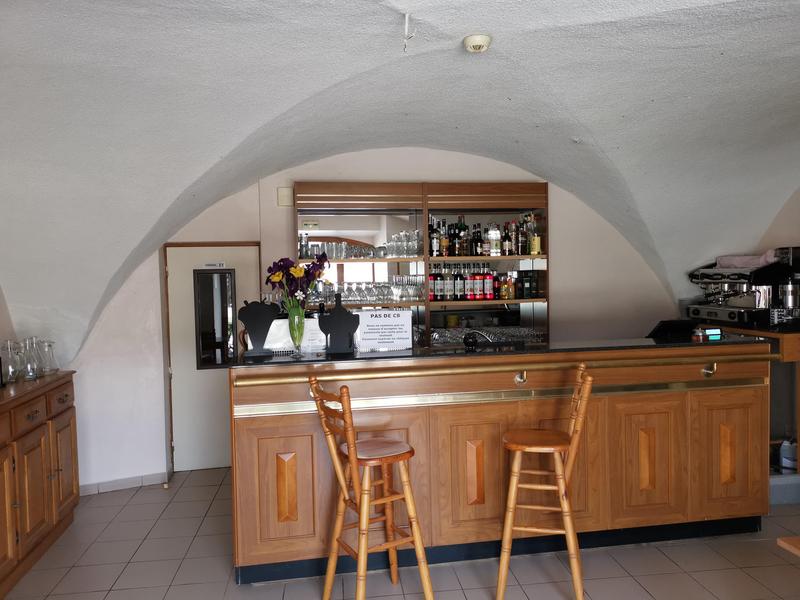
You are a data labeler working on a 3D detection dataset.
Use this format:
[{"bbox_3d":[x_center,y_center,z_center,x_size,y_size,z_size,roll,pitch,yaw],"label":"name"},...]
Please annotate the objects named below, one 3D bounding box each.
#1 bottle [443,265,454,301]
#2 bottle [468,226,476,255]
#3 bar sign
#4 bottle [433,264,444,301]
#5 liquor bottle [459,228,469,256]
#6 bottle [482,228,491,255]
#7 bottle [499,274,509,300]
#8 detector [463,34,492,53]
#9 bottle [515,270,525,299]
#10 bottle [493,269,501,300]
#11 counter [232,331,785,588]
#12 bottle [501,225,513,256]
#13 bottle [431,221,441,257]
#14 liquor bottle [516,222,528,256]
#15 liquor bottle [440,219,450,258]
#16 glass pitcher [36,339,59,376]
[{"bbox_3d":[0.396,-0.142,5.006,0.077,0.297,0.077,-2,3,-10],"label":"bottle"},{"bbox_3d":[0.621,-0.501,5.271,0.067,0.273,0.067,-2,3,-9],"label":"bottle"},{"bbox_3d":[-0.089,0.175,3.520,0.315,0.222,0.030,-2,3,-10],"label":"bar sign"},{"bbox_3d":[0.333,-0.149,5.256,0.078,0.313,0.078,-2,3,-9],"label":"bottle"},{"bbox_3d":[0.514,-0.464,5.012,0.072,0.229,0.072,-2,3,-10],"label":"liquor bottle"},{"bbox_3d":[0.709,-0.473,5.100,0.066,0.232,0.062,-2,3,-7],"label":"bottle"},{"bbox_3d":[0.851,-0.102,5.100,0.070,0.212,0.066,-2,3,-7],"label":"bottle"},{"bbox_3d":[0.329,-1.088,2.650,0.112,0.052,0.112,-2,3,-10],"label":"detector"},{"bbox_3d":[0.983,-0.123,5.107,0.068,0.221,0.068,-2,3,-10],"label":"bottle"},{"bbox_3d":[0.824,-0.128,5.331,0.064,0.261,0.064,-2,3,-9],"label":"bottle"},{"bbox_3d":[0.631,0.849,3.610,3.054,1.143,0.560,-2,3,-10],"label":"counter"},{"bbox_3d":[0.872,-0.492,5.072,0.077,0.268,0.077,-2,3,-10],"label":"bottle"},{"bbox_3d":[0.300,-0.518,5.220,0.068,0.318,0.068,-2,3,-9],"label":"bottle"},{"bbox_3d":[1.052,-0.520,5.340,0.079,0.286,0.079,-2,3,-9],"label":"liquor bottle"},{"bbox_3d":[0.380,-0.518,5.232,0.069,0.313,0.069,-2,3,-9],"label":"liquor bottle"},{"bbox_3d":[-2.253,0.365,4.000,0.130,0.220,0.125,-2,3,-7],"label":"glass pitcher"}]

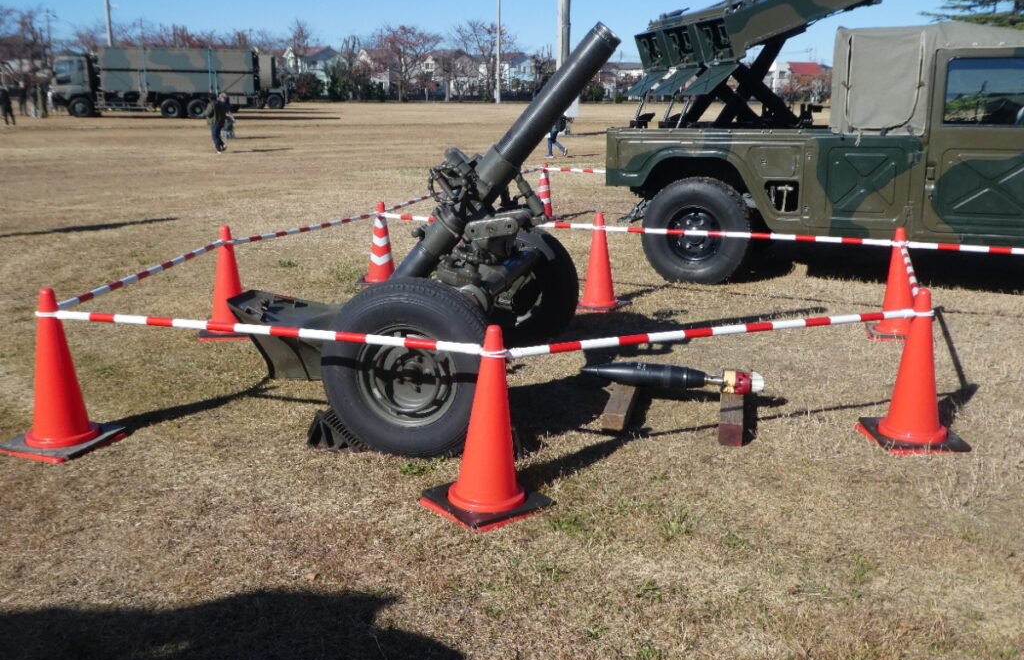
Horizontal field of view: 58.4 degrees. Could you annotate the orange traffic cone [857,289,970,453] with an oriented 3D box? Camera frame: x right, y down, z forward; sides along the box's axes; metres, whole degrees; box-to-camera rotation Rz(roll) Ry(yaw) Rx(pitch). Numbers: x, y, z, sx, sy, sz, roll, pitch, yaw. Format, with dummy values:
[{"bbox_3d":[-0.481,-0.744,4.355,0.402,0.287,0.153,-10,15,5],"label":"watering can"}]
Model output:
[{"bbox_3d":[1.836,0.158,4.147,0.370,0.700,0.370,-1,14,-4],"label":"orange traffic cone"}]

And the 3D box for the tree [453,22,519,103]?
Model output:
[{"bbox_3d":[-3.236,-32.784,111.828,8.133,9.425,7.726,0,14,0],"label":"tree"}]

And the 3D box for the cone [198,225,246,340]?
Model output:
[{"bbox_3d":[-1.844,-0.320,5.987,0.370,0.710,0.370,-1,15,-7],"label":"cone"}]

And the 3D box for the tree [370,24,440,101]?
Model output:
[{"bbox_3d":[-13.096,-32.561,111.885,8.626,8.966,8.195,0,14,0],"label":"tree"}]

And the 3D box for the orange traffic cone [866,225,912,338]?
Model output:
[{"bbox_3d":[2.556,-0.325,6.086,0.370,0.700,0.370,2,14,7],"label":"orange traffic cone"}]

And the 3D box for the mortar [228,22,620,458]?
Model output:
[{"bbox_3d":[-0.510,-0.592,4.732,2.080,1.840,1.930,4,15,16],"label":"mortar"}]

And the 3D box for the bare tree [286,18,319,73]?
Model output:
[{"bbox_3d":[-25.786,-32.961,111.814,4.436,9.537,4.214,0,14,0],"label":"bare tree"}]

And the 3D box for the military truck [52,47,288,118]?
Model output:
[{"bbox_3d":[-18.088,-13.077,48.853,11.000,3.450,2.500,-1,14,-7],"label":"military truck"}]

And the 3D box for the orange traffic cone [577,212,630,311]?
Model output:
[{"bbox_3d":[0.651,-0.528,6.845,0.370,0.700,0.370,11,17,35],"label":"orange traffic cone"}]

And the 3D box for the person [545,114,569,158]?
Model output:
[{"bbox_3d":[1.248,-5.642,26.000,0.650,1.570,0.550,-1,14,-5],"label":"person"}]

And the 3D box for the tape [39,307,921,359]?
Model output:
[{"bbox_3d":[-0.085,0.006,3.700,3.936,0.064,0.740,0,14,-2],"label":"tape"}]

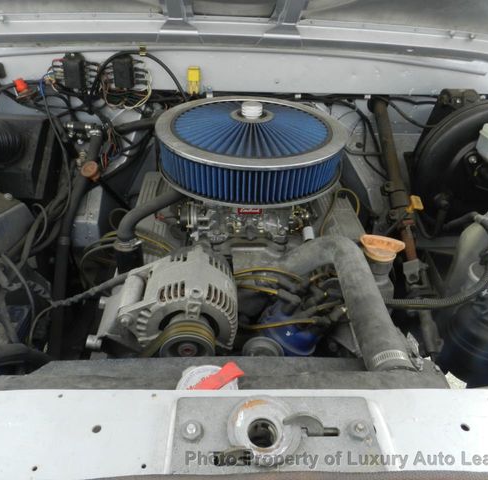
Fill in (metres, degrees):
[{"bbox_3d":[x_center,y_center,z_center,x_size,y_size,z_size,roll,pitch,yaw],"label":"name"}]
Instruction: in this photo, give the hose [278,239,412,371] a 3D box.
[{"bbox_3d":[0.113,0.080,0.586,0.155,0.100,0.280,2,36,0],"label":"hose"}]

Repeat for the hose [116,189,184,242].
[{"bbox_3d":[-0.164,-0.063,0.784,0.125,0.080,0.160,2,36,0],"label":"hose"}]

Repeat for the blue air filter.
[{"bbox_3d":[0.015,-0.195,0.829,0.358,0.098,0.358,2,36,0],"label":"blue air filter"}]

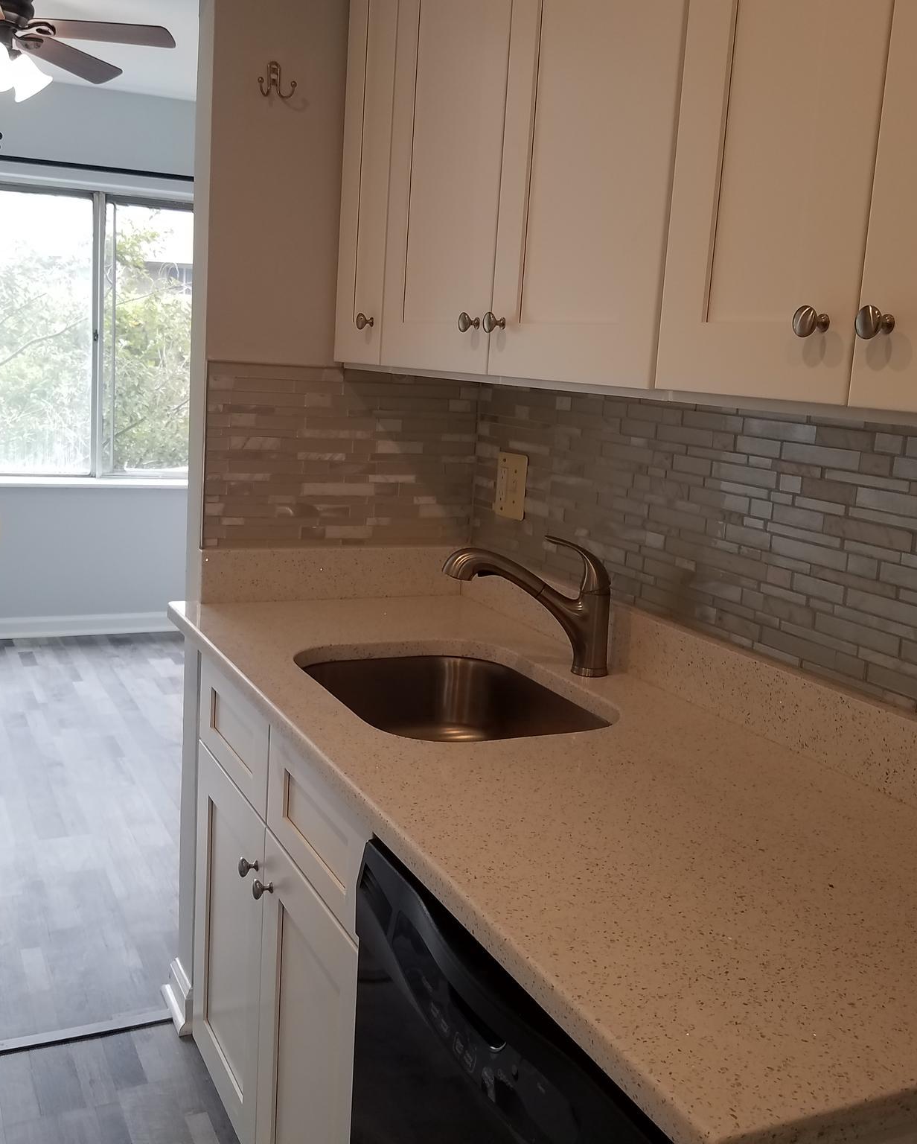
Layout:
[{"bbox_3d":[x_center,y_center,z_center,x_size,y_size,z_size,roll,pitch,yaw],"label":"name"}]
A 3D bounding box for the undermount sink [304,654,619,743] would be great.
[{"bbox_3d":[-0.023,0.298,1.812,0.425,0.195,0.555,-2,12,-26],"label":"undermount sink"}]

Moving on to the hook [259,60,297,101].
[{"bbox_3d":[-0.331,-0.899,2.087,0.074,0.067,0.038,-2,12,-26],"label":"hook"}]

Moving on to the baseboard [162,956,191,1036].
[{"bbox_3d":[-0.601,0.895,2.444,0.026,0.100,0.168,-2,12,-26],"label":"baseboard"}]

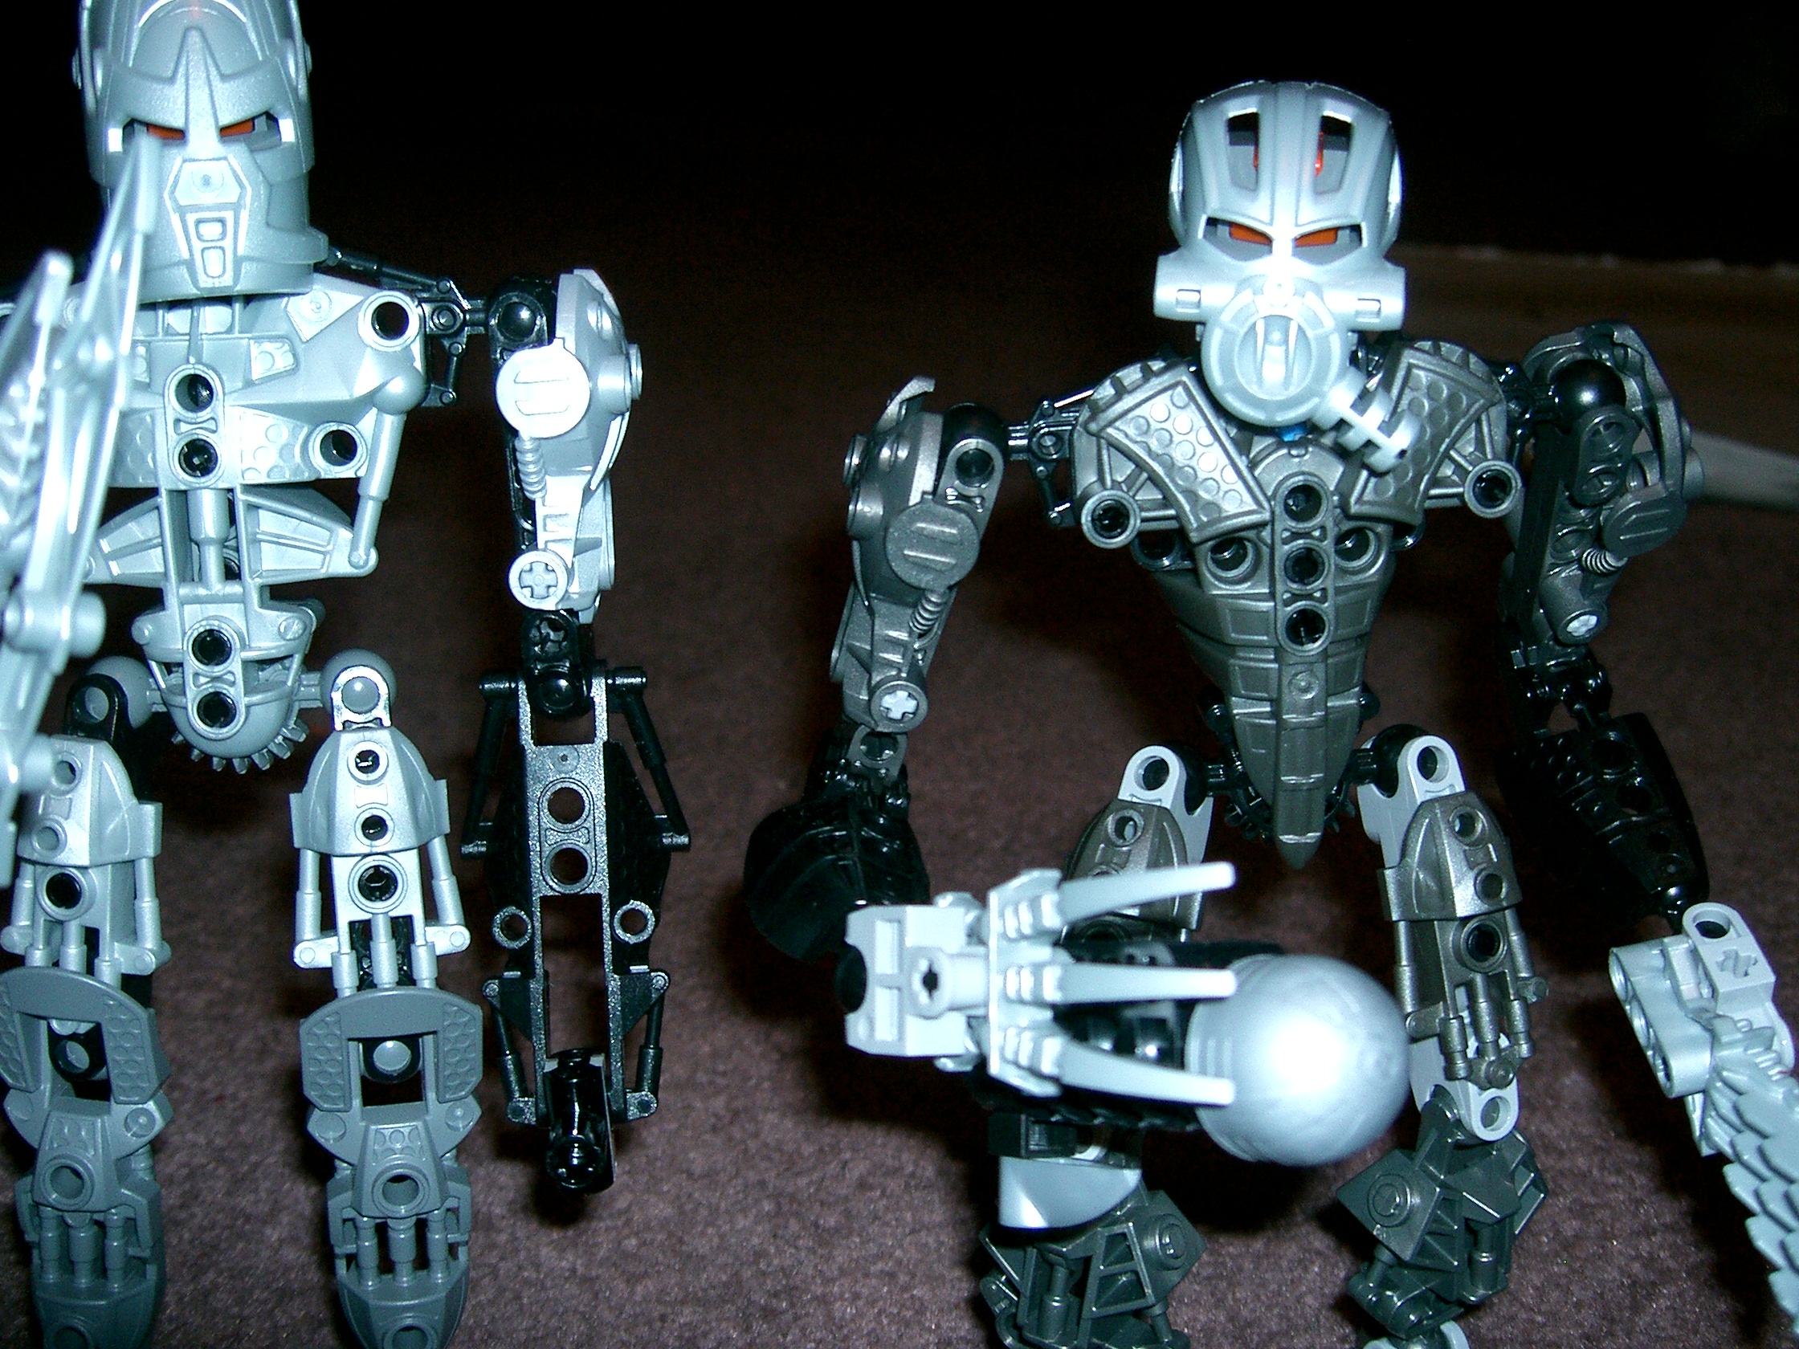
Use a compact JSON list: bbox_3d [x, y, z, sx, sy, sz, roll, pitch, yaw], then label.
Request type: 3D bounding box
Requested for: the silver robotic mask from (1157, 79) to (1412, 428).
[{"bbox_3d":[0.048,-0.052,0.254,0.031,0.043,0.029,6,17,9],"label":"silver robotic mask"}]

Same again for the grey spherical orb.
[{"bbox_3d":[0.048,0.046,0.243,0.025,0.025,0.025,1,20,0],"label":"grey spherical orb"}]

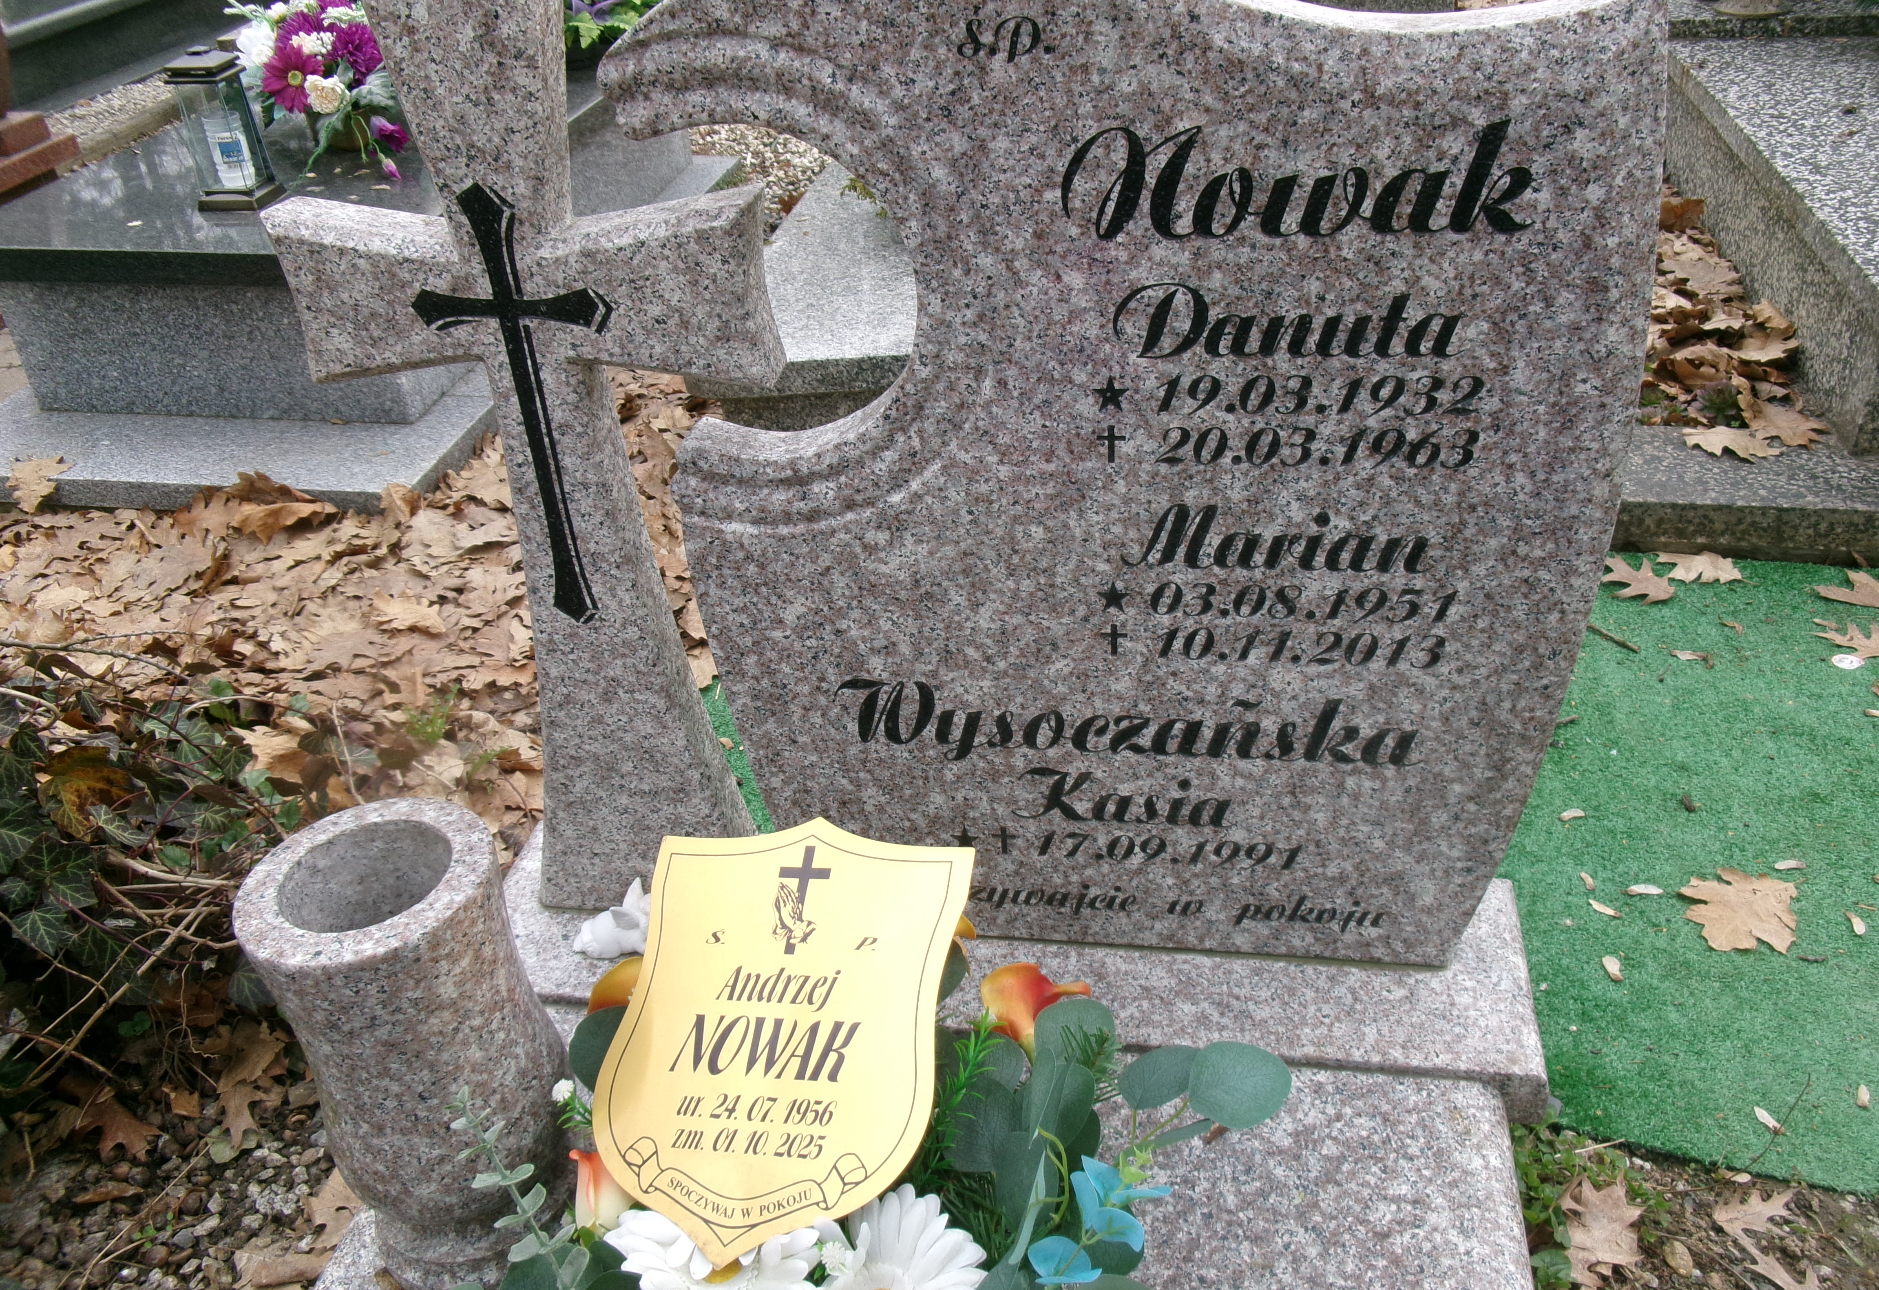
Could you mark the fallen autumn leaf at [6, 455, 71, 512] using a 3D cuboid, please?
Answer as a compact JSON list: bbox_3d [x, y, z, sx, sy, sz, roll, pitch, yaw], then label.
[{"bbox_3d":[-1.641,-0.290,2.768,0.114,0.030,0.106,3,77,11],"label":"fallen autumn leaf"}]

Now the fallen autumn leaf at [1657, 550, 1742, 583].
[{"bbox_3d":[1.109,-0.114,2.223,0.109,0.025,0.081,3,34,10],"label":"fallen autumn leaf"}]

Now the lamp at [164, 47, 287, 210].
[{"bbox_3d":[-1.317,-0.949,2.783,0.117,0.276,0.108,3,34,11],"label":"lamp"}]

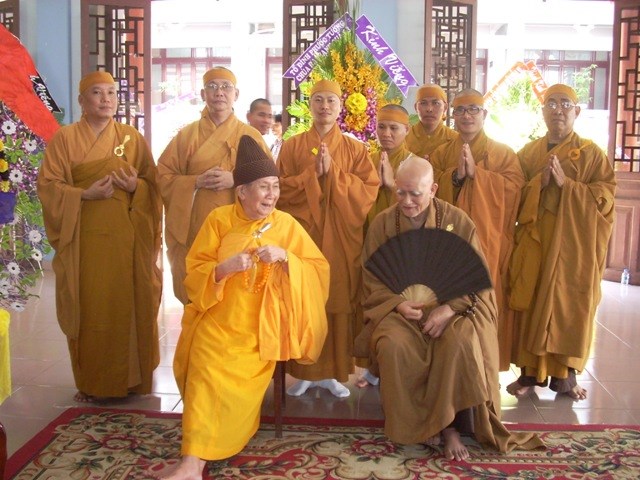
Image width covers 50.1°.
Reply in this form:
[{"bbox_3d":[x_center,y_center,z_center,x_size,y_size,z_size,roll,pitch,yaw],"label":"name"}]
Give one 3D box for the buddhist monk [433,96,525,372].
[{"bbox_3d":[0.866,-0.024,3.867,0.520,1.600,0.450,3,8,18],"label":"buddhist monk"}]

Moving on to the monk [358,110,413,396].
[{"bbox_3d":[0.404,0.027,3.670,0.460,1.500,0.380,3,7,17],"label":"monk"}]

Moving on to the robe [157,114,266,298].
[{"bbox_3d":[-0.576,0.033,3.676,0.570,1.390,0.450,0,7,-8],"label":"robe"}]

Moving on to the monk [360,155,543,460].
[{"bbox_3d":[0.571,0.236,3.226,0.740,1.240,0.850,2,7,6],"label":"monk"}]

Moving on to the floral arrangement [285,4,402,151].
[{"bbox_3d":[0.195,-1.161,5.701,1.000,1.550,0.500,1,7,3],"label":"floral arrangement"}]

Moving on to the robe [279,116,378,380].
[{"bbox_3d":[0.034,0.055,3.698,0.530,1.340,0.450,1,7,0],"label":"robe"}]

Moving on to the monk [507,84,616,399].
[{"bbox_3d":[1.230,0.016,3.486,0.510,1.584,0.410,3,8,21],"label":"monk"}]

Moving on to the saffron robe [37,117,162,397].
[{"bbox_3d":[-1.141,0.060,3.590,0.600,1.380,0.450,-1,8,-18],"label":"saffron robe"}]

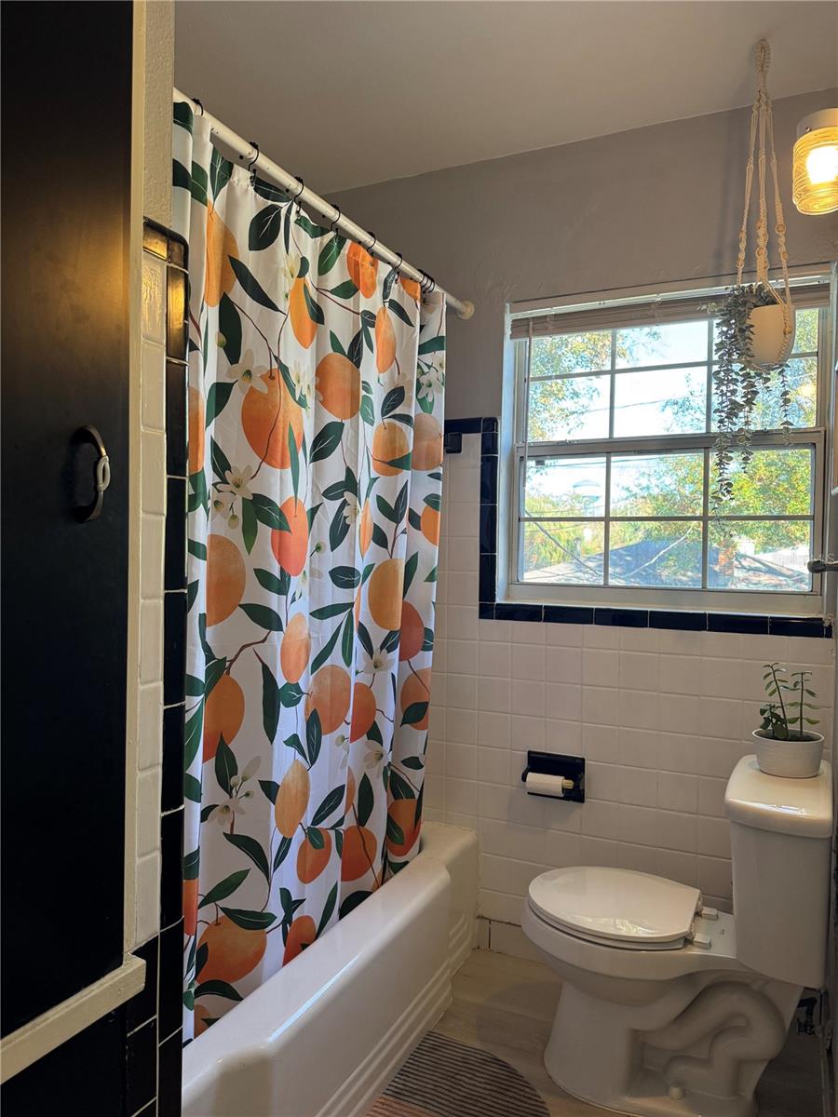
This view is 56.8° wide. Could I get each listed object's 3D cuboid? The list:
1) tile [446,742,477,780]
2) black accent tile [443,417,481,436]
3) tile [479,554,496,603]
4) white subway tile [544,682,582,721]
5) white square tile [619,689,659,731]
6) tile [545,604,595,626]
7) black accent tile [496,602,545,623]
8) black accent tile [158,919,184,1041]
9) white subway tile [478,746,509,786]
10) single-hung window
[{"bbox_3d":[0.137,0.641,2.444,0.108,0.108,0.009,1,1,27],"label":"tile"},{"bbox_3d":[0.130,-0.412,2.442,0.152,0.051,0.009,1,1,27],"label":"black accent tile"},{"bbox_3d":[0.214,0.064,2.401,0.051,0.152,0.009,1,1,27],"label":"tile"},{"bbox_3d":[0.430,0.426,2.293,0.108,0.108,0.009,1,1,27],"label":"white subway tile"},{"bbox_3d":[0.624,0.430,2.194,0.108,0.108,0.010,1,1,27],"label":"white square tile"},{"bbox_3d":[0.444,0.168,2.294,0.152,0.049,0.009,1,1,26],"label":"tile"},{"bbox_3d":[0.308,0.168,2.370,0.154,0.050,0.010,1,0,28],"label":"black accent tile"},{"bbox_3d":[-0.340,0.574,1.058,0.010,0.150,0.048,1,0,26],"label":"black accent tile"},{"bbox_3d":[0.236,0.647,2.412,0.108,0.109,0.010,1,2,27],"label":"white subway tile"},{"bbox_3d":[0.676,-0.300,2.219,0.877,0.885,0.100,1,2,27],"label":"single-hung window"}]

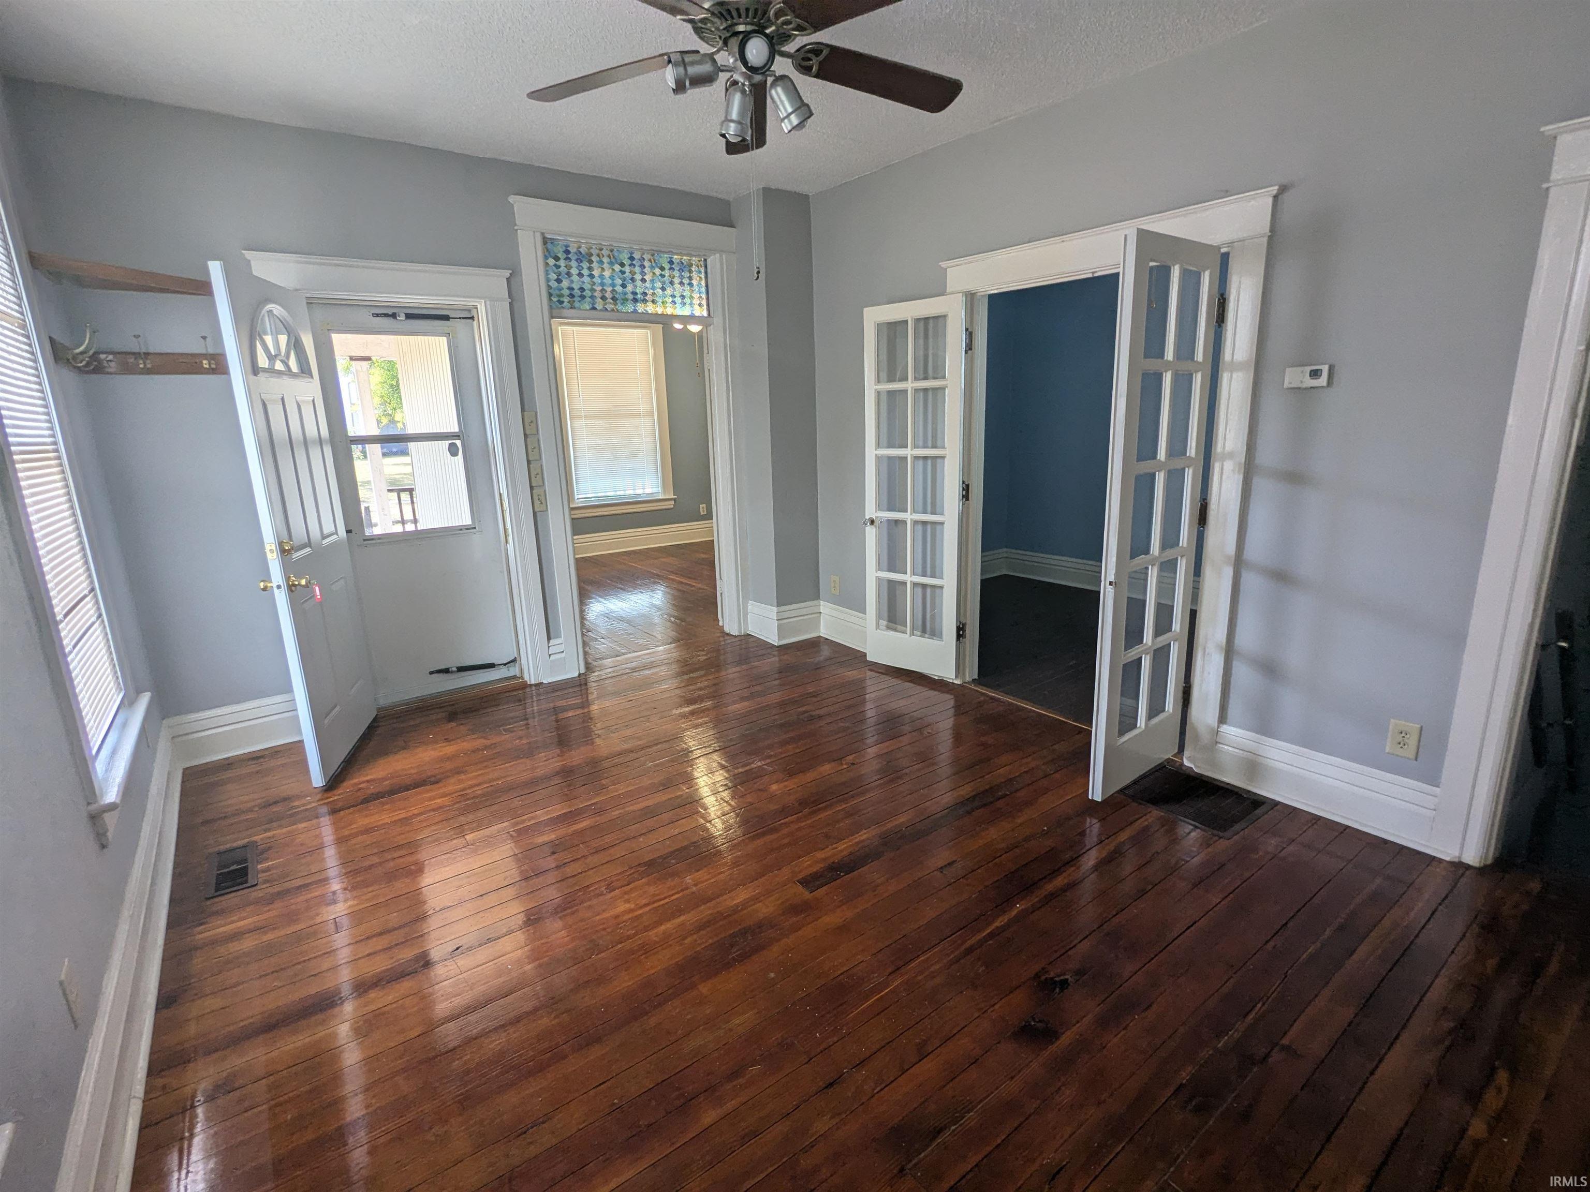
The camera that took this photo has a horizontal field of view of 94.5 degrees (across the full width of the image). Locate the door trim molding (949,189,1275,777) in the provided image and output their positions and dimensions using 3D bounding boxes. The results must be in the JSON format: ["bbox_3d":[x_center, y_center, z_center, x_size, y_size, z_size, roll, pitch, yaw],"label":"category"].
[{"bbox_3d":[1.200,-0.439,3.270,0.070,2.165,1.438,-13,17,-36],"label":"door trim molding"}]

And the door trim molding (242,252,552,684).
[{"bbox_3d":[-1.897,-0.504,3.794,1.155,2.257,0.070,-13,17,-36],"label":"door trim molding"}]

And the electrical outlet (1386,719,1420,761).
[{"bbox_3d":[2.039,0.485,2.462,0.010,0.122,0.081,-13,17,-36],"label":"electrical outlet"}]

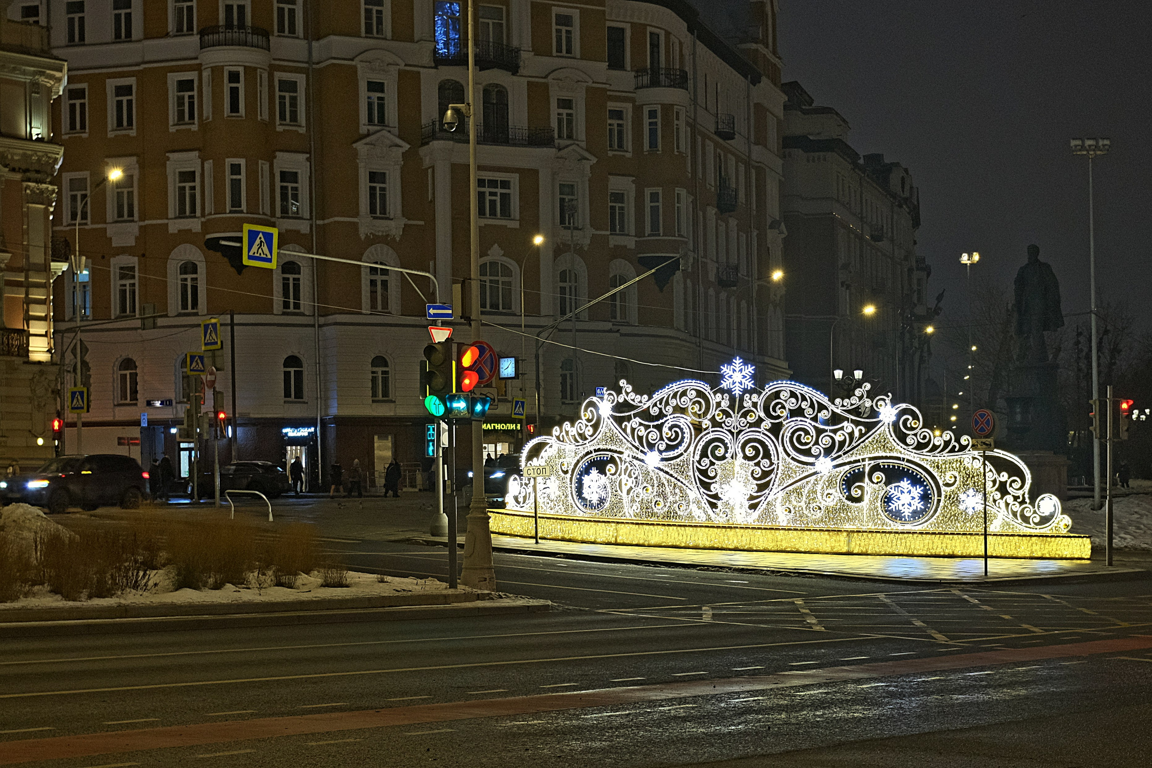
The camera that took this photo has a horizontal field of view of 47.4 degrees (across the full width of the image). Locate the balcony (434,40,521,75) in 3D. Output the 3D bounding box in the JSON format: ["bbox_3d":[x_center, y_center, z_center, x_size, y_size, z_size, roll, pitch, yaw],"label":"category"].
[{"bbox_3d":[-4.680,-15.524,62.300,4.300,1.300,1.150,1,-3,-22],"label":"balcony"}]

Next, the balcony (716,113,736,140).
[{"bbox_3d":[7.801,-13.406,68.500,0.650,1.150,1.400,-2,-2,28],"label":"balcony"}]

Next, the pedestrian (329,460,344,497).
[{"bbox_3d":[-10.584,4.183,58.000,0.620,1.690,0.500,0,-3,0],"label":"pedestrian"}]

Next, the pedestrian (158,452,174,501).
[{"bbox_3d":[-14.514,3.331,46.500,0.580,1.740,0.420,0,-2,-23],"label":"pedestrian"}]

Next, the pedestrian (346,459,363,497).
[{"bbox_3d":[-9.808,4.183,58.000,0.650,1.710,0.500,0,-3,-10],"label":"pedestrian"}]

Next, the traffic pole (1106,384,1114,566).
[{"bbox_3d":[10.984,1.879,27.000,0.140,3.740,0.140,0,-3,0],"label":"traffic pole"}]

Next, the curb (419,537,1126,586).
[{"bbox_3d":[2.600,2.940,21.500,13.000,0.200,4.500,-1,-2,14],"label":"curb"}]

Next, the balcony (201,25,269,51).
[{"bbox_3d":[-14.546,-14.726,55.800,2.800,0.980,1.000,-1,-2,-5],"label":"balcony"}]

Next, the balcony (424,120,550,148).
[{"bbox_3d":[-3.973,-11.185,58.800,5.700,0.920,1.100,0,-2,-18],"label":"balcony"}]

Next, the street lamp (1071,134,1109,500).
[{"bbox_3d":[16.102,-1.897,41.000,1.200,11.650,0.500,-1,-2,6],"label":"street lamp"}]

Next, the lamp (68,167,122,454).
[{"bbox_3d":[-16.835,-1.687,46.000,1.900,11.800,0.500,-2,-2,28],"label":"lamp"}]

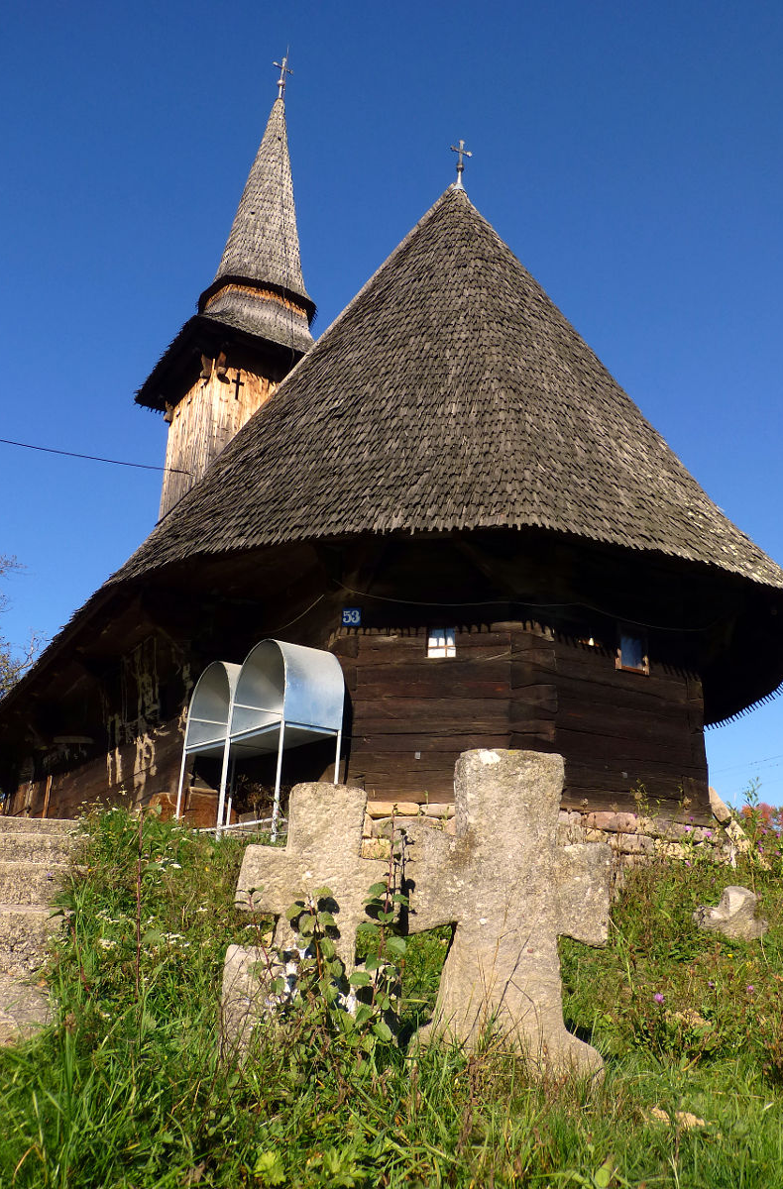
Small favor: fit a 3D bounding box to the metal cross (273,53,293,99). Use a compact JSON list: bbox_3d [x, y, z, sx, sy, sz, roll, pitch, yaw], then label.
[{"bbox_3d":[-2.633,-12.532,24.888,0.580,1.570,0.100,12,-21,-26],"label":"metal cross"}]

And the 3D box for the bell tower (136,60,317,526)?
[{"bbox_3d":[-2.838,-7.271,23.085,3.900,11.700,3.900,12,-21,-26],"label":"bell tower"}]

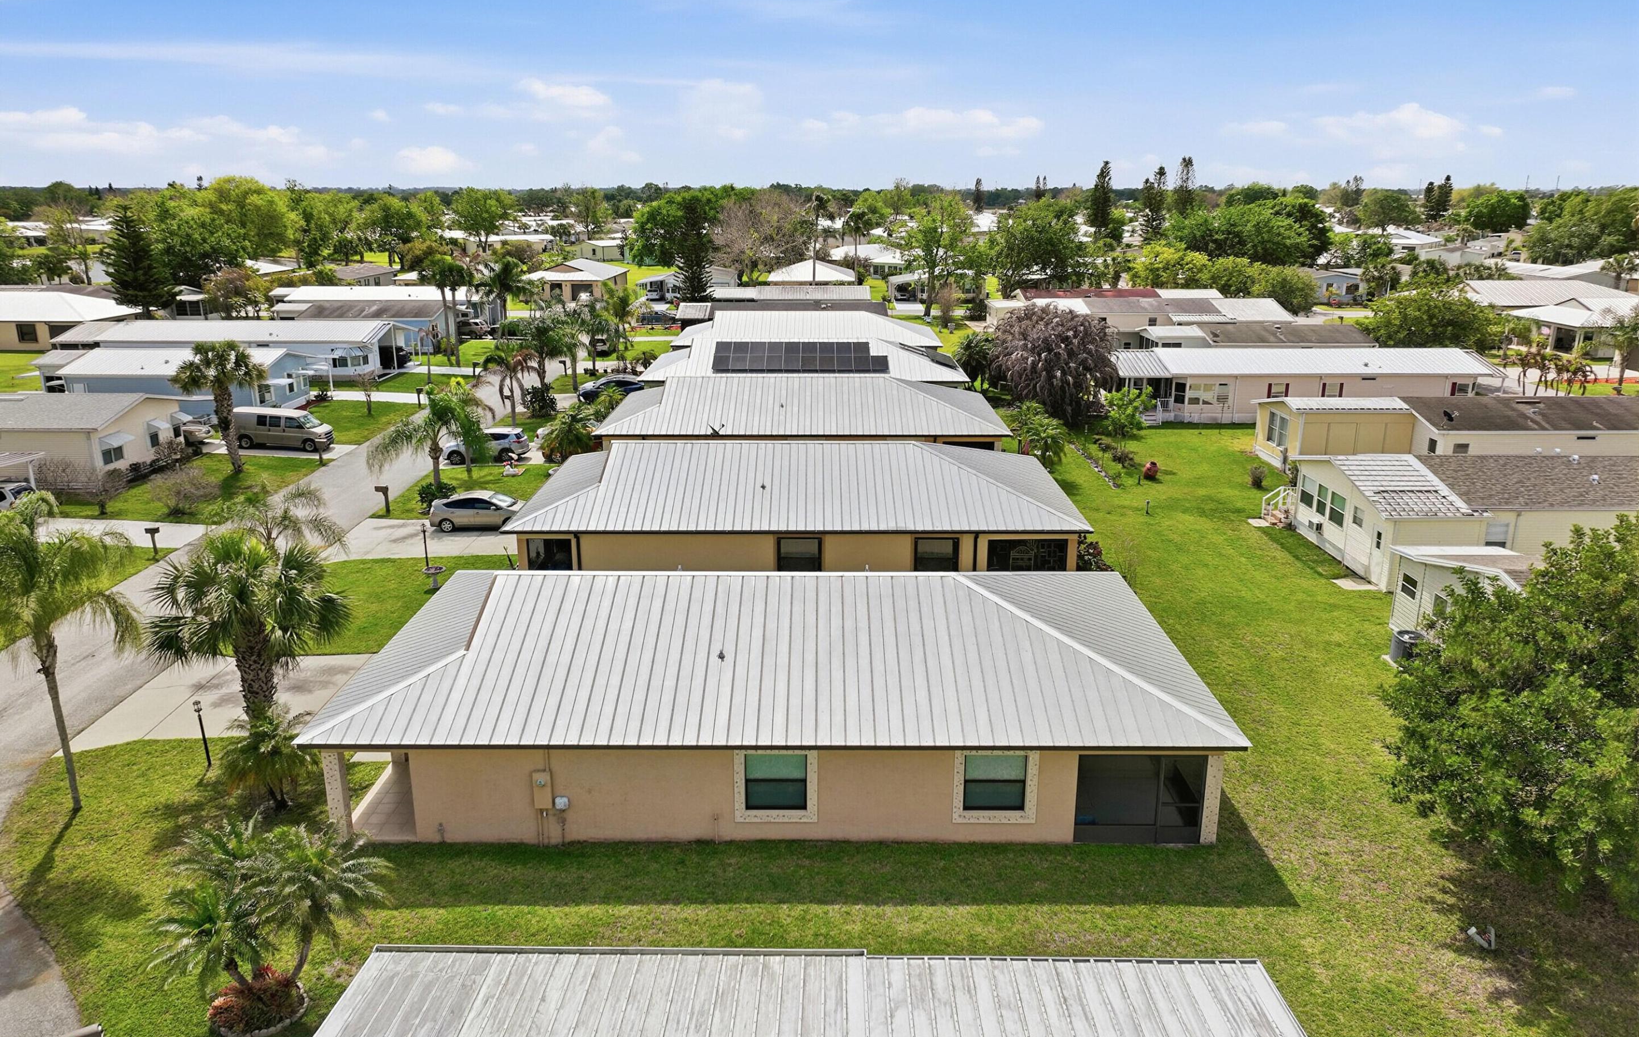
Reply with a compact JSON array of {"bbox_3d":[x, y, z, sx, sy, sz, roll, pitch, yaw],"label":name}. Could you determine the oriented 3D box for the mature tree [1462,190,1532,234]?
[{"bbox_3d":[191.618,-86.147,321.553,17.263,13.482,15.536,0,16,0],"label":"mature tree"}]

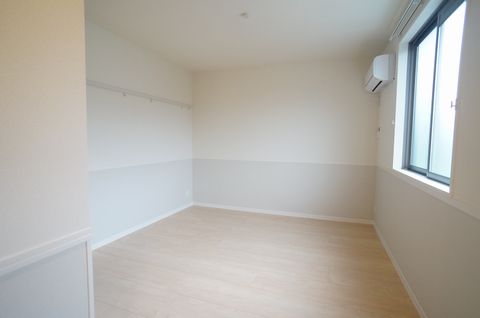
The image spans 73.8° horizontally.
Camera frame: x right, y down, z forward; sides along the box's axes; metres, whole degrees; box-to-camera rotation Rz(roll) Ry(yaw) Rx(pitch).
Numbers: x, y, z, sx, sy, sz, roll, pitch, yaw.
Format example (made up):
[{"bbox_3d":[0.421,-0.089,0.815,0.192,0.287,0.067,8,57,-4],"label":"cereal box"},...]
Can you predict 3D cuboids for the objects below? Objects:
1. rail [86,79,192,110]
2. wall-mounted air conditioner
[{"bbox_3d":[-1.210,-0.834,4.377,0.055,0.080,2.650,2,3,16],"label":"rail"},{"bbox_3d":[1.658,-1.008,3.842,0.225,0.285,0.800,2,3,16],"label":"wall-mounted air conditioner"}]

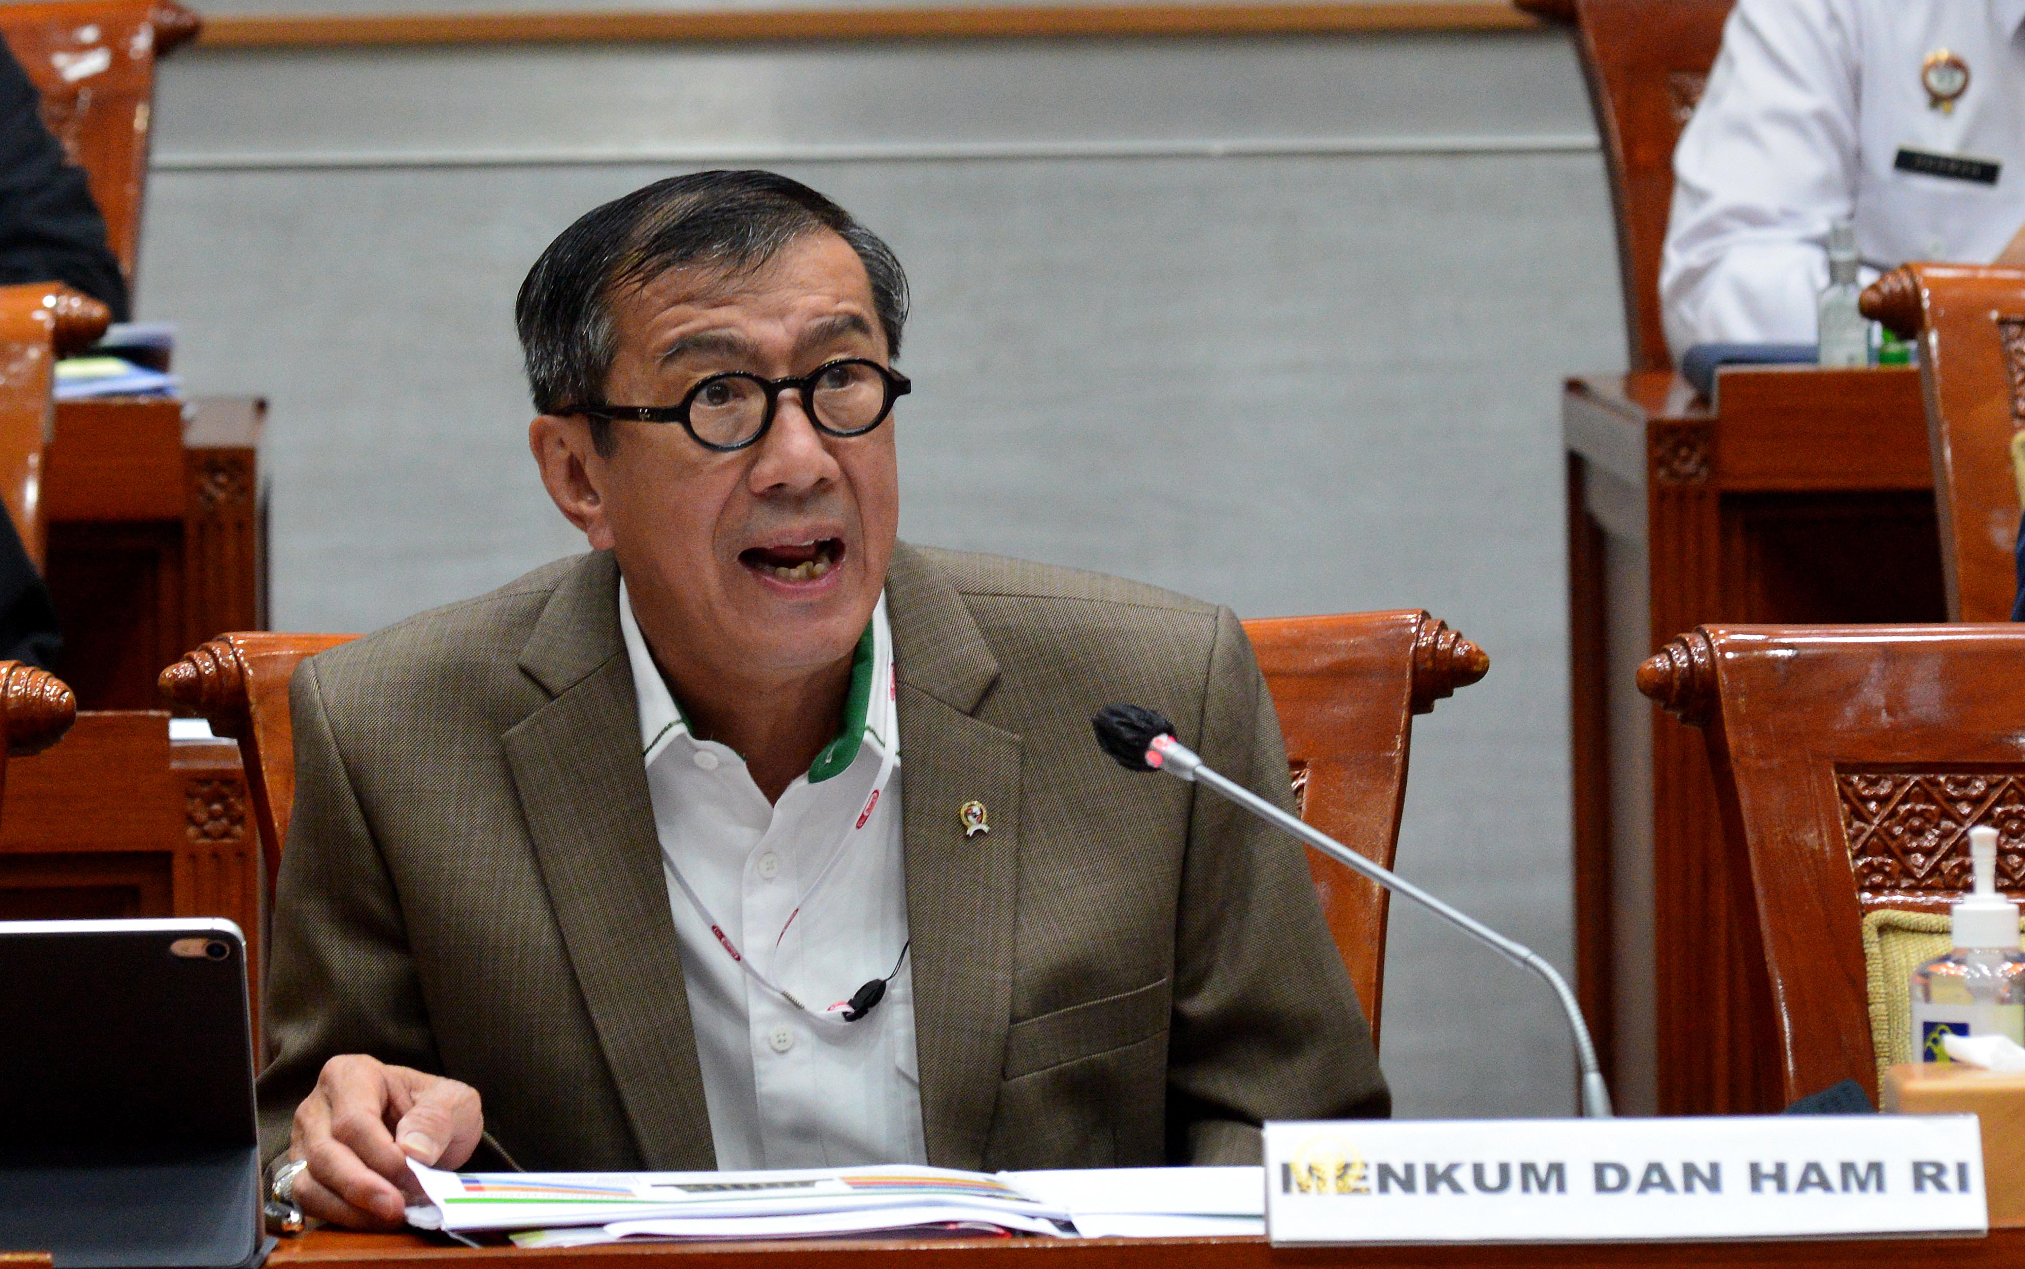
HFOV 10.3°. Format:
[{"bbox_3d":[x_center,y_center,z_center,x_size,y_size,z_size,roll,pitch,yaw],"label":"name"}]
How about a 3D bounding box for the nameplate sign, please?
[{"bbox_3d":[0.282,0.250,5.170,0.330,0.056,0.053,-1,4,-3],"label":"nameplate sign"}]

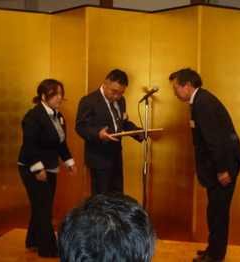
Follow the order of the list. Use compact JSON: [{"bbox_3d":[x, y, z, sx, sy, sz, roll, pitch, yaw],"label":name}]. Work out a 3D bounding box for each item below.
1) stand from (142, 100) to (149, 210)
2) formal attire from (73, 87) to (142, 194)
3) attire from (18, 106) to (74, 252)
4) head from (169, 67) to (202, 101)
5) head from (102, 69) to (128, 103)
[{"bbox_3d":[0.214,0.405,5.110,0.270,1.340,0.270,1,3,0],"label":"stand"},{"bbox_3d":[-0.121,0.341,5.327,0.540,1.430,0.450,-1,4,-38],"label":"formal attire"},{"bbox_3d":[-0.654,0.396,5.200,0.430,1.310,0.460,3,4,35],"label":"attire"},{"bbox_3d":[0.567,-0.407,5.125,0.230,0.260,0.185,-25,8,-9],"label":"head"},{"bbox_3d":[-0.043,-0.409,5.185,0.185,0.260,0.230,-1,32,-30],"label":"head"}]

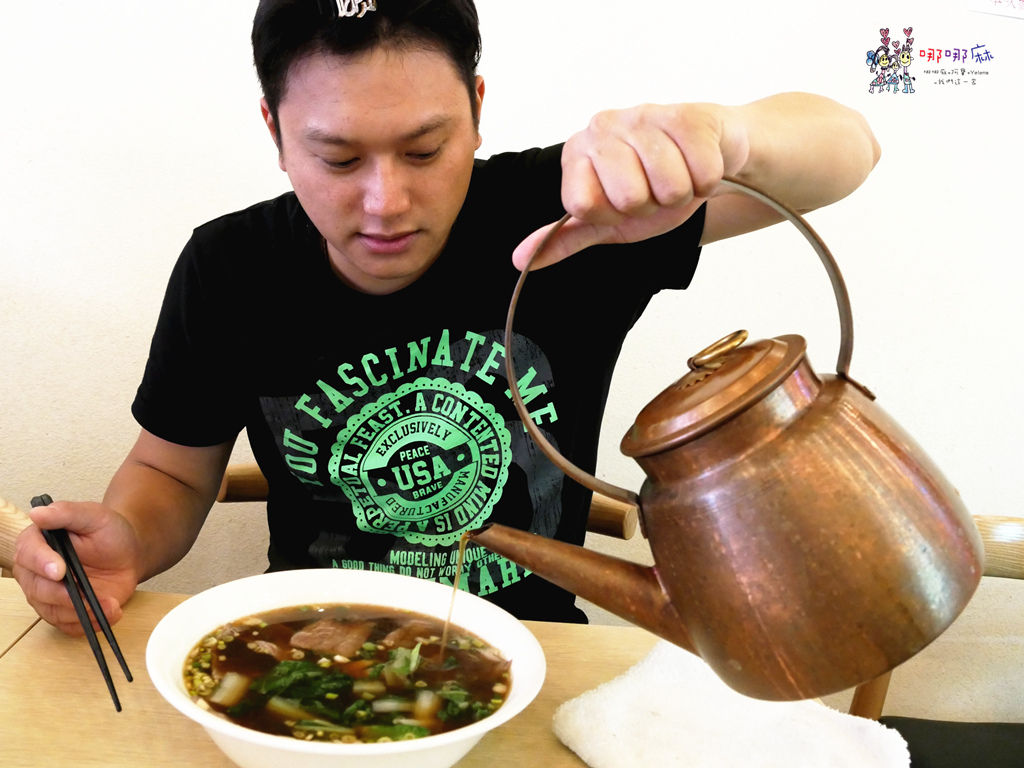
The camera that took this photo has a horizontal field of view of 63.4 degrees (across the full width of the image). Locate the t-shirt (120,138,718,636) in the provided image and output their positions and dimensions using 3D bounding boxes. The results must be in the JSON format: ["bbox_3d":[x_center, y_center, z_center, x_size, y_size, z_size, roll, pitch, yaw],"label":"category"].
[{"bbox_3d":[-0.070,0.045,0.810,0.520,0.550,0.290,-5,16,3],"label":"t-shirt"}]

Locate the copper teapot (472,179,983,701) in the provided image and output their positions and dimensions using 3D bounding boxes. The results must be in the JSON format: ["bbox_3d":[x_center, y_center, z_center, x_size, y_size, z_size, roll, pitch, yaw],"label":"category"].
[{"bbox_3d":[0.082,0.027,0.457,0.242,0.272,0.166,-33,7,5],"label":"copper teapot"}]

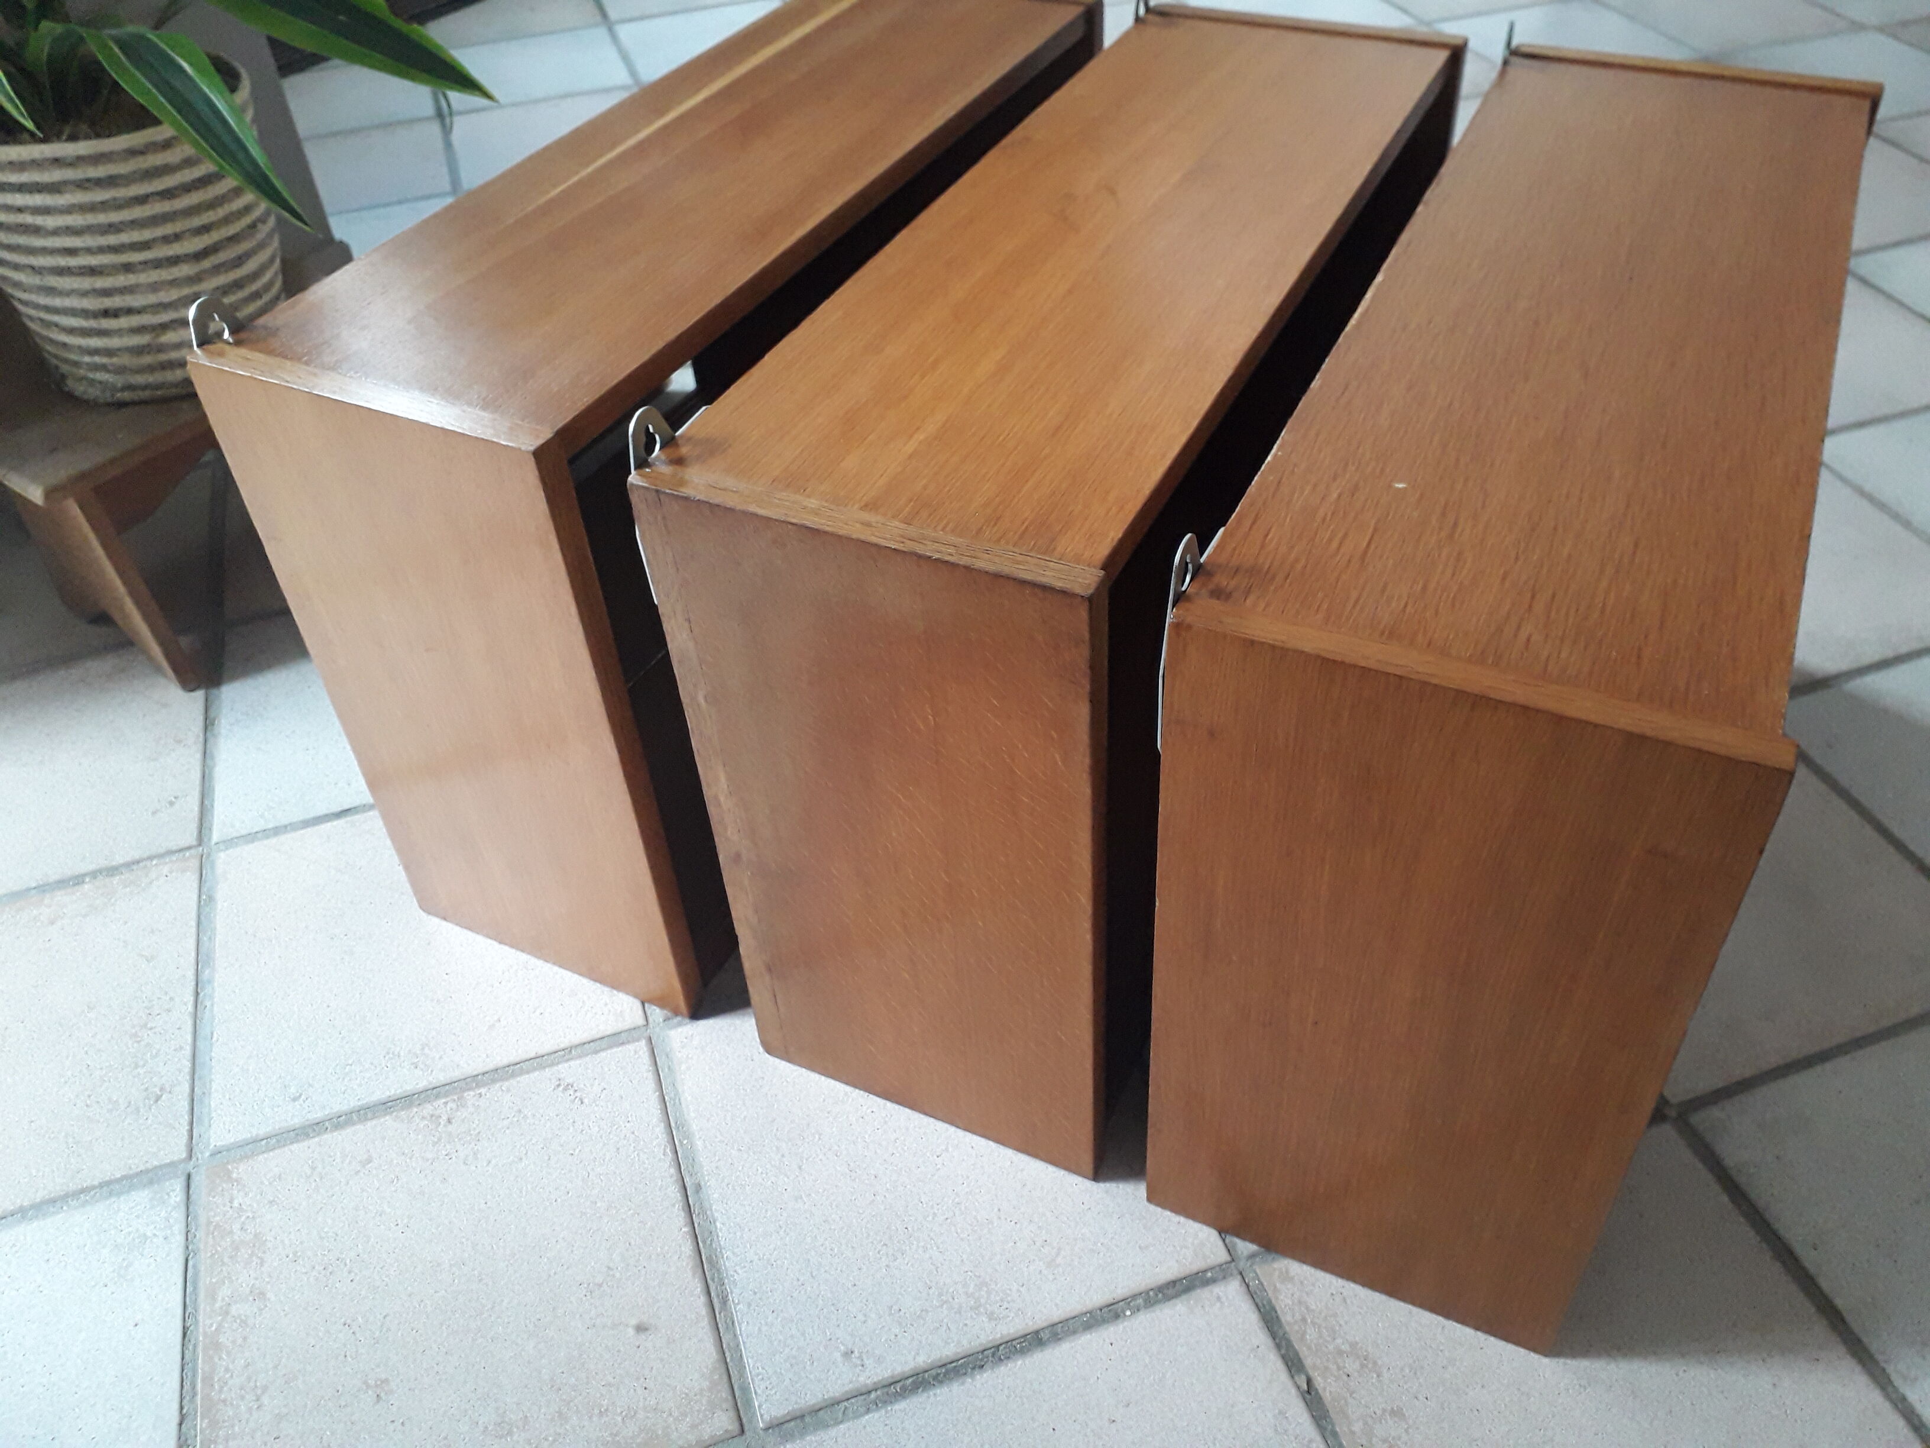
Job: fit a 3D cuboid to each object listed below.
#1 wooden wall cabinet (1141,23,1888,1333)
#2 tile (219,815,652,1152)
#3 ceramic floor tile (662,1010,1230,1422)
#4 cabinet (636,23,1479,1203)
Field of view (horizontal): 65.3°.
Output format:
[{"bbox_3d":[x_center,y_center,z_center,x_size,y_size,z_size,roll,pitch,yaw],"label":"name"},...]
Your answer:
[{"bbox_3d":[0.377,-0.066,1.025,0.251,0.497,0.744,17,47,20],"label":"wooden wall cabinet"},{"bbox_3d":[-0.435,0.167,1.200,0.312,0.010,0.307,-15,44,-12],"label":"tile"},{"bbox_3d":[-0.027,0.288,1.044,0.312,0.010,0.307,-15,44,-12],"label":"ceramic floor tile"},{"bbox_3d":[0.117,-0.144,1.126,0.257,0.496,0.748,16,46,20],"label":"cabinet"}]

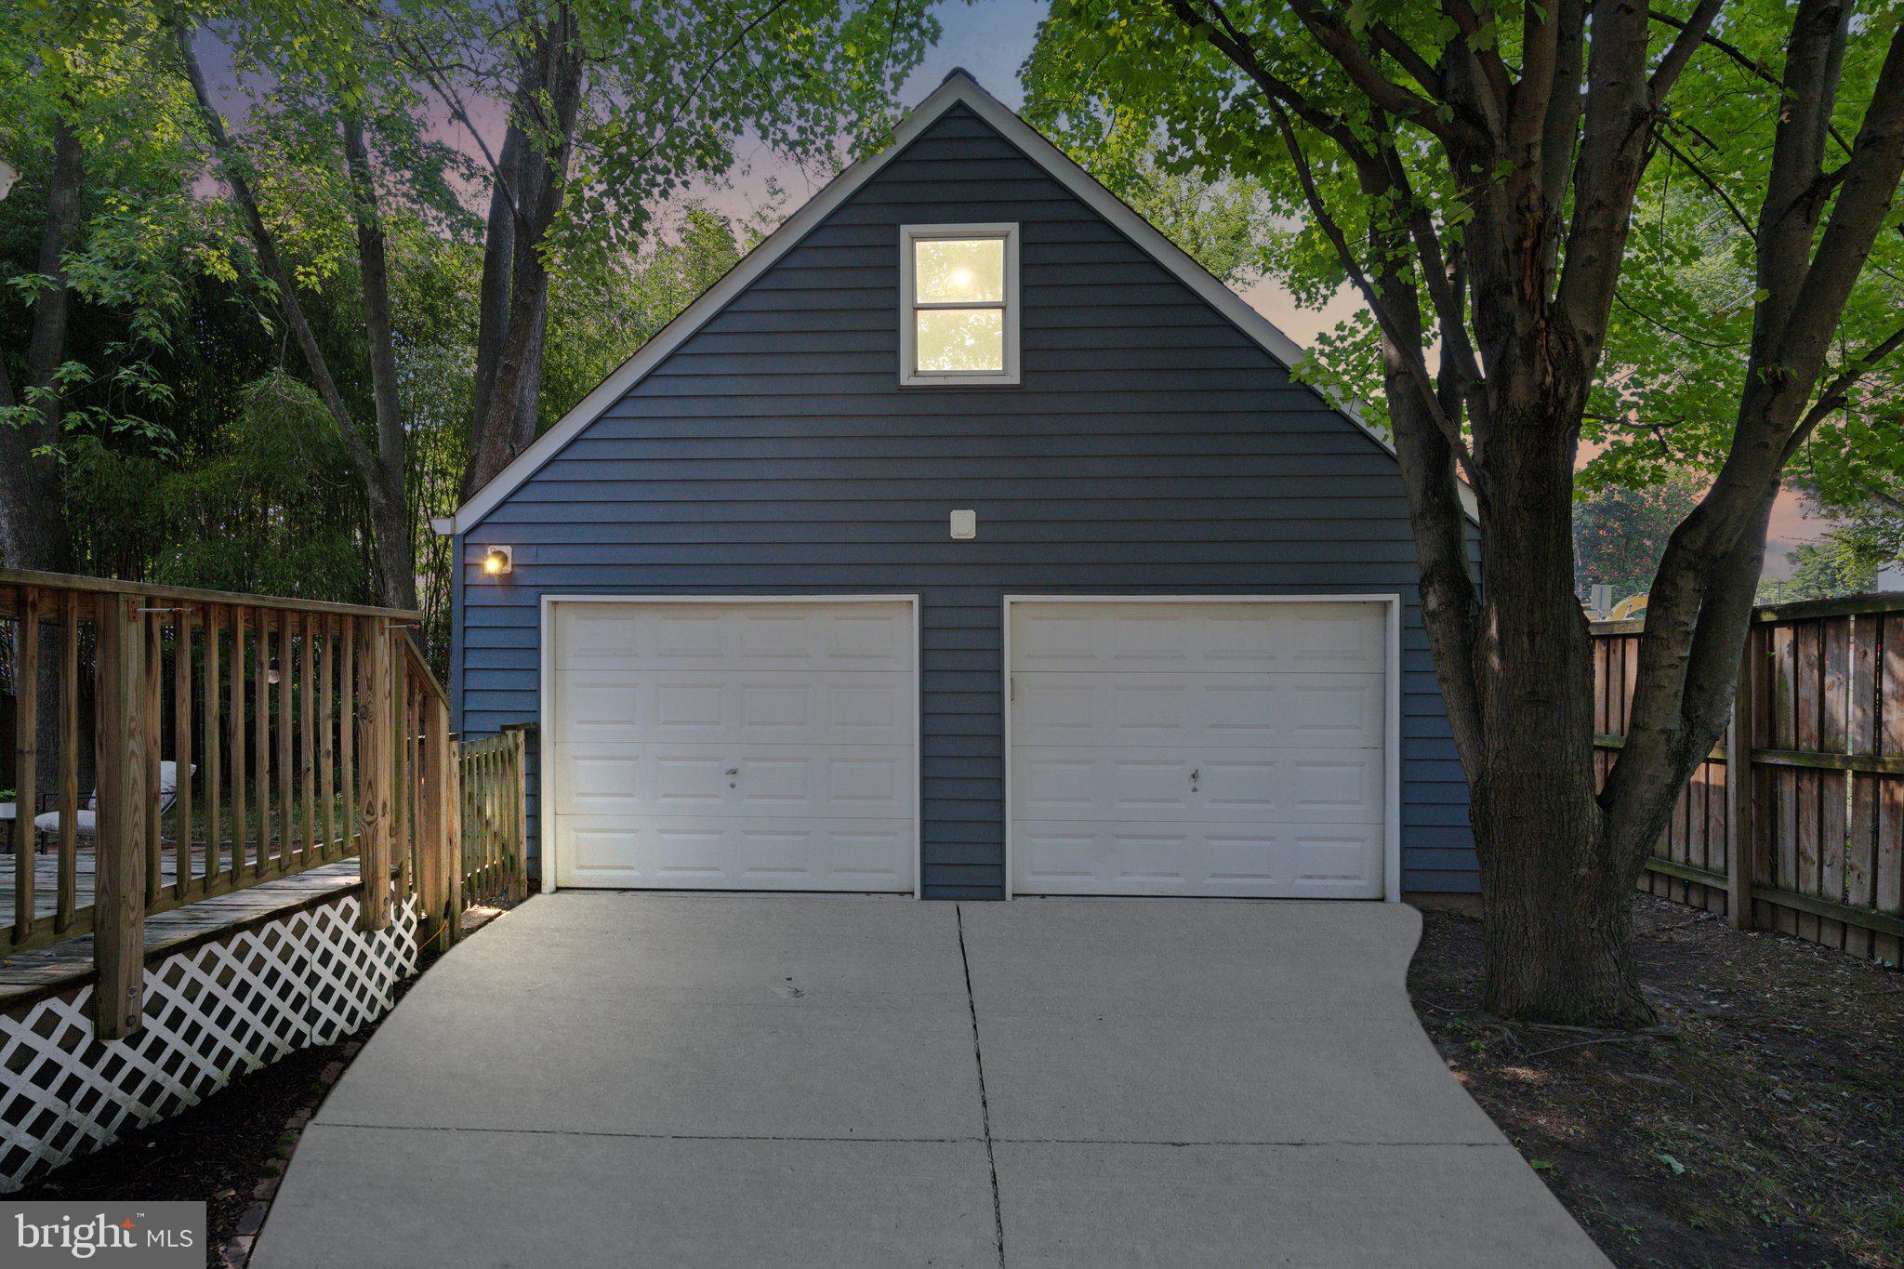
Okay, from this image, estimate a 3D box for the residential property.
[{"bbox_3d":[0.217,-1.067,10.145,7.600,5.900,7.100,0,0,3],"label":"residential property"}]

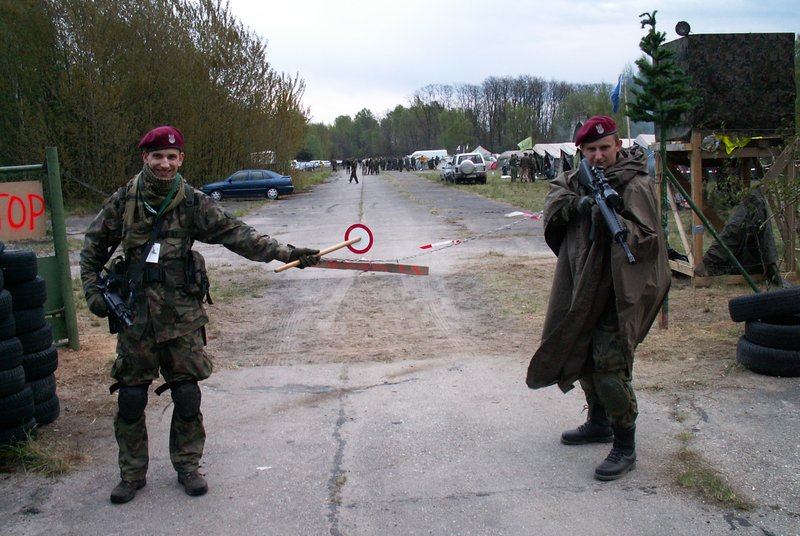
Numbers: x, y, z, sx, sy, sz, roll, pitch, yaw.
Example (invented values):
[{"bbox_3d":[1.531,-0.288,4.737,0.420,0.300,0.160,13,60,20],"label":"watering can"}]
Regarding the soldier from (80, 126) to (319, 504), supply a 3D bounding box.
[{"bbox_3d":[-0.975,0.220,3.991,1.130,1.830,0.550,-3,8,-9],"label":"soldier"}]

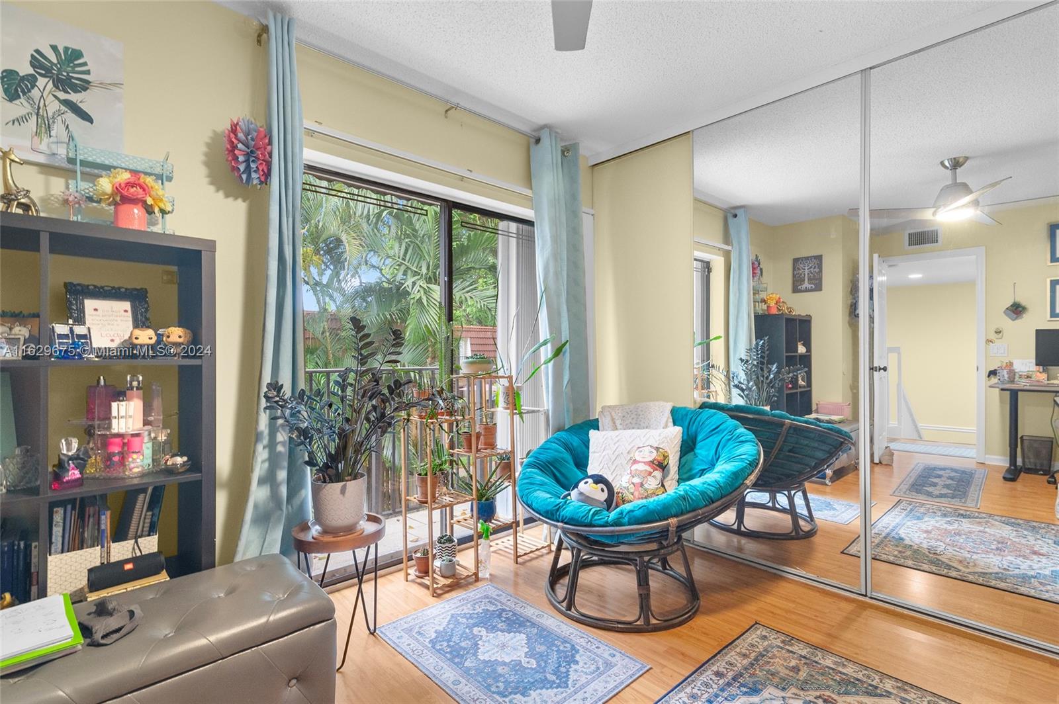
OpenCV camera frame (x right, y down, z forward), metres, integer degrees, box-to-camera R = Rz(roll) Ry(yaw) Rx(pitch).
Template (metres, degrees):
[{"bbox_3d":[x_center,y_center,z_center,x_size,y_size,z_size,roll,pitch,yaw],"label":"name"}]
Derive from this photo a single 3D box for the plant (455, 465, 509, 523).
[{"bbox_3d":[-0.234,0.733,2.442,0.270,0.300,0.250,0,0,0],"label":"plant"}]

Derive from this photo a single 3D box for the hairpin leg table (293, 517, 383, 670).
[{"bbox_3d":[-0.707,0.879,1.761,0.330,0.467,0.330,-1,0,-42],"label":"hairpin leg table"}]

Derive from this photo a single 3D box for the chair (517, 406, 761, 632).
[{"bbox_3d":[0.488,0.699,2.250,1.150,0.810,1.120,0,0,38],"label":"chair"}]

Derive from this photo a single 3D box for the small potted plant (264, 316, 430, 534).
[{"bbox_3d":[-0.680,0.258,1.733,0.580,0.790,0.560,0,0,-22],"label":"small potted plant"}]

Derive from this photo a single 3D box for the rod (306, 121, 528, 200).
[{"bbox_3d":[-0.286,-0.968,2.608,1.980,0.050,0.055,-1,0,-42],"label":"rod"}]

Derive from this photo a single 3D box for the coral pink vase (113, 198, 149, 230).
[{"bbox_3d":[-1.255,-0.418,1.482,0.088,0.140,0.088,0,0,0],"label":"coral pink vase"}]

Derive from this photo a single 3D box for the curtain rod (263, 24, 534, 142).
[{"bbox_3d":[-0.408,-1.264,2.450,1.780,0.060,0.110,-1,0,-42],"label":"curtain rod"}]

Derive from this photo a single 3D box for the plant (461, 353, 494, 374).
[{"bbox_3d":[-0.264,0.060,2.416,0.170,0.110,0.170,0,0,0],"label":"plant"}]

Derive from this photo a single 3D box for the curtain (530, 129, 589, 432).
[{"bbox_3d":[0.196,-0.137,2.963,0.520,2.450,0.150,-1,0,-42],"label":"curtain"}]

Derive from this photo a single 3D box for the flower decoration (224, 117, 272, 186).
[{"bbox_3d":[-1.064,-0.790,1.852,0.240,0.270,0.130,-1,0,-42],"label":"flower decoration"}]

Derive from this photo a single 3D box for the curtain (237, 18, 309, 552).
[{"bbox_3d":[-1.036,-0.125,1.843,0.330,2.450,0.160,-1,0,-42],"label":"curtain"}]

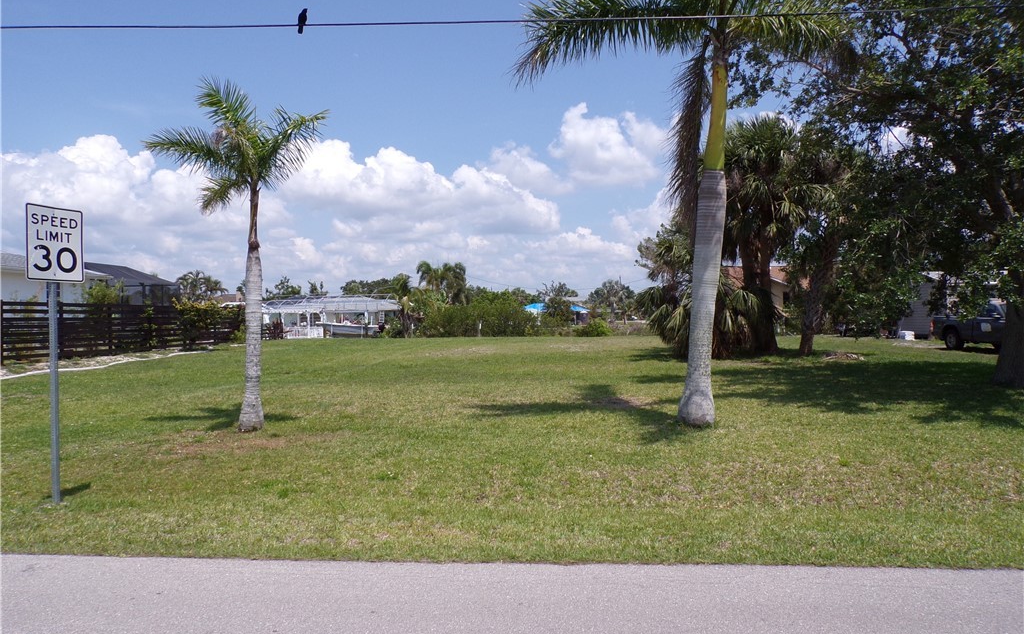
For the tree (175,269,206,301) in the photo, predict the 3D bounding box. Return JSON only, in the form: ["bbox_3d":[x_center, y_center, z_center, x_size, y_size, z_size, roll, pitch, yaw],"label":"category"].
[{"bbox_3d":[-19.500,-0.750,43.000,2.100,4.300,2.100,0,0,0],"label":"tree"}]

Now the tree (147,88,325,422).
[{"bbox_3d":[-4.180,-0.960,10.750,2.750,5.350,2.600,0,0,0],"label":"tree"}]

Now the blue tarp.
[{"bbox_3d":[6.700,-1.400,108.000,9.700,1.450,4.000,0,0,0],"label":"blue tarp"}]

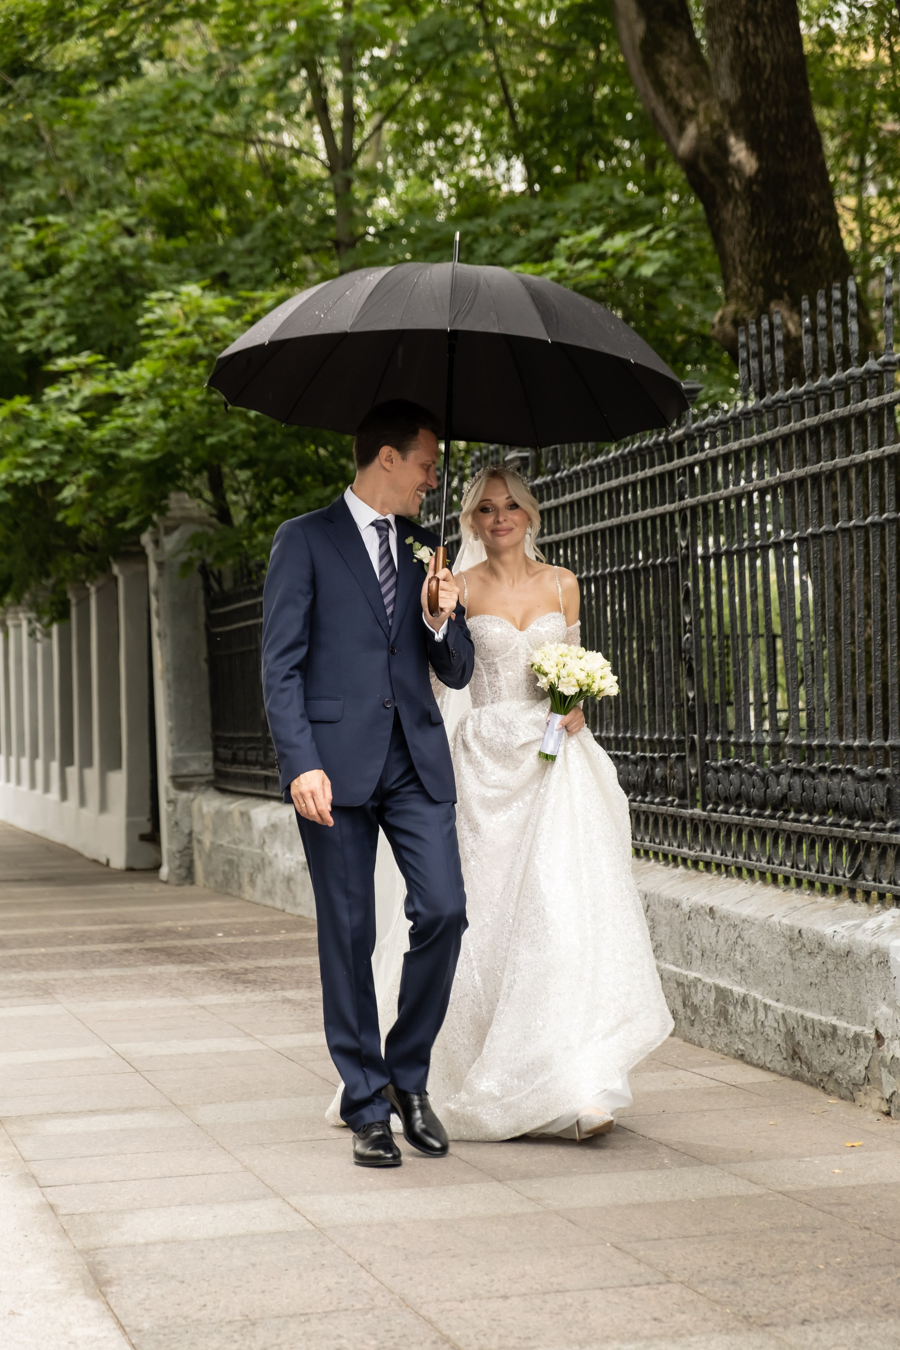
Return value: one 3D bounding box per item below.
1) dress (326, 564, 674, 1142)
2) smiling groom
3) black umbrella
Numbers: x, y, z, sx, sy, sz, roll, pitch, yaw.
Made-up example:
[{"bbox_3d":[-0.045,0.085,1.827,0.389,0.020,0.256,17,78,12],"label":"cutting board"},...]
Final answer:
[{"bbox_3d":[0.116,0.440,7.930,0.800,1.430,0.900,-2,-1,-9],"label":"dress"},{"bbox_3d":[-0.201,0.258,7.500,0.510,1.830,0.580,-2,-1,-13],"label":"smiling groom"},{"bbox_3d":[-0.006,-0.594,7.290,1.150,0.915,1.150,4,-9,-6],"label":"black umbrella"}]

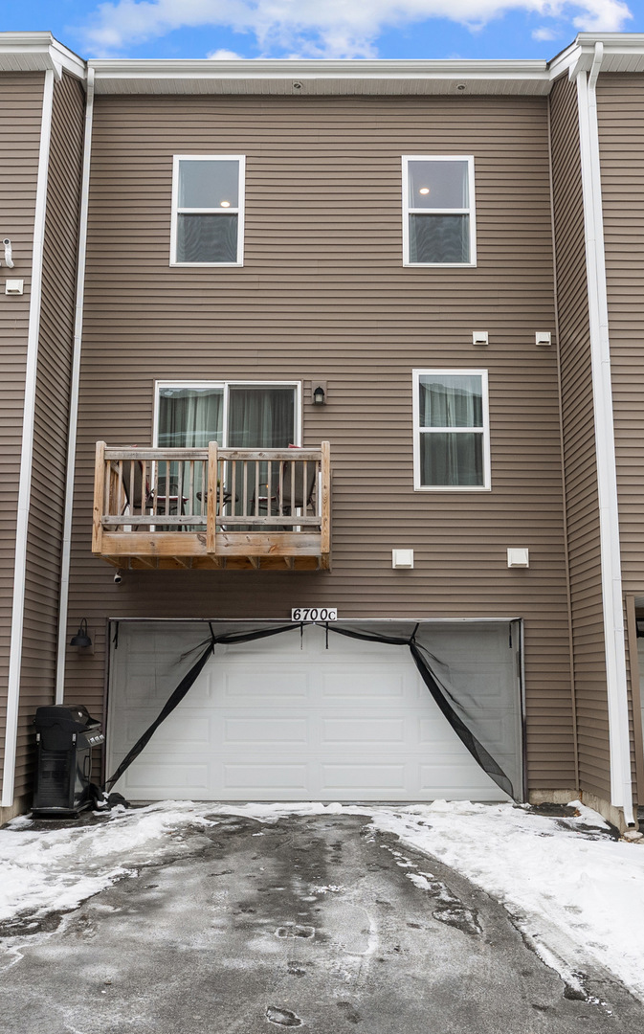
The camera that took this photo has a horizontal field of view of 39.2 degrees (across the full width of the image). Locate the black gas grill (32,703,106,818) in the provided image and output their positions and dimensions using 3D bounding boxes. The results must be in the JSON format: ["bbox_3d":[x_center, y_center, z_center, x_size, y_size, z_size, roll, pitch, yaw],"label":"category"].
[{"bbox_3d":[-2.823,2.723,10.210,0.610,1.160,0.900,0,-9,0],"label":"black gas grill"}]

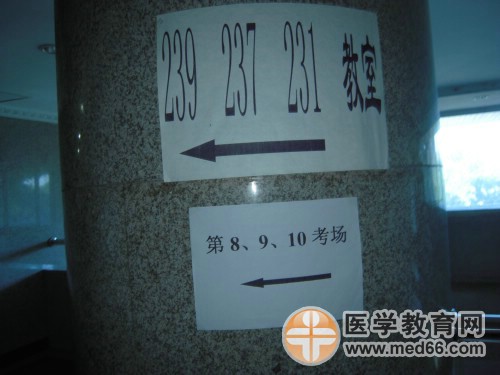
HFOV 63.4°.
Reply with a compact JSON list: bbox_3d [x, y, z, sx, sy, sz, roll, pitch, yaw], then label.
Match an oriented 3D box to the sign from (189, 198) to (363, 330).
[{"bbox_3d":[0.050,0.131,0.696,0.293,0.210,0.022,-4,-1,-4],"label":"sign"}]

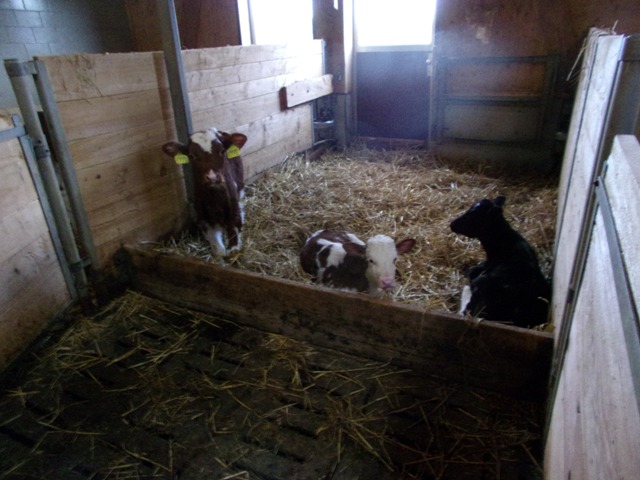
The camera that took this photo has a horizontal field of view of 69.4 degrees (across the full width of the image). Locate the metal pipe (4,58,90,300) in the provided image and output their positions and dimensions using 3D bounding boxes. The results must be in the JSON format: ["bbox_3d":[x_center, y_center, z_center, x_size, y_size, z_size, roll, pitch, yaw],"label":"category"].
[{"bbox_3d":[-1.515,-0.272,2.612,0.080,1.376,0.080,9,26,27],"label":"metal pipe"}]

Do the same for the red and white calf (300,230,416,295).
[{"bbox_3d":[0.188,0.035,2.498,0.420,0.350,0.700,-23,30,-39],"label":"red and white calf"}]

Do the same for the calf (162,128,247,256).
[{"bbox_3d":[-0.602,-0.354,2.935,0.400,0.785,0.950,-5,23,-5],"label":"calf"}]

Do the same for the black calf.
[{"bbox_3d":[0.835,0.040,2.167,0.450,0.510,0.680,2,23,13],"label":"black calf"}]

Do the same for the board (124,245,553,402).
[{"bbox_3d":[-0.156,0.363,2.463,2.506,0.337,0.045,9,26,27],"label":"board"}]

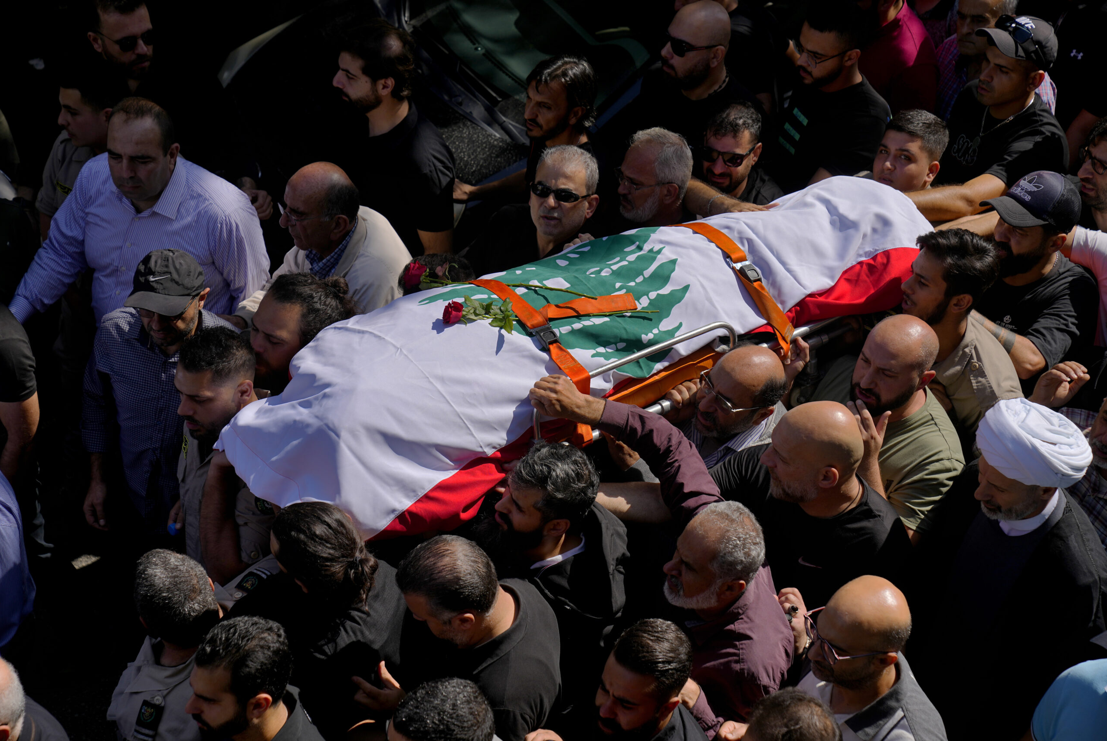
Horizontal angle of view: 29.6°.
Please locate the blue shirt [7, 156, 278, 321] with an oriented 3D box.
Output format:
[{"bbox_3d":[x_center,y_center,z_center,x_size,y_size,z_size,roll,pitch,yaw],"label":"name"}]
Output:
[{"bbox_3d":[-1.080,-0.204,5.781,0.700,0.720,0.420,15,42,17],"label":"blue shirt"}]

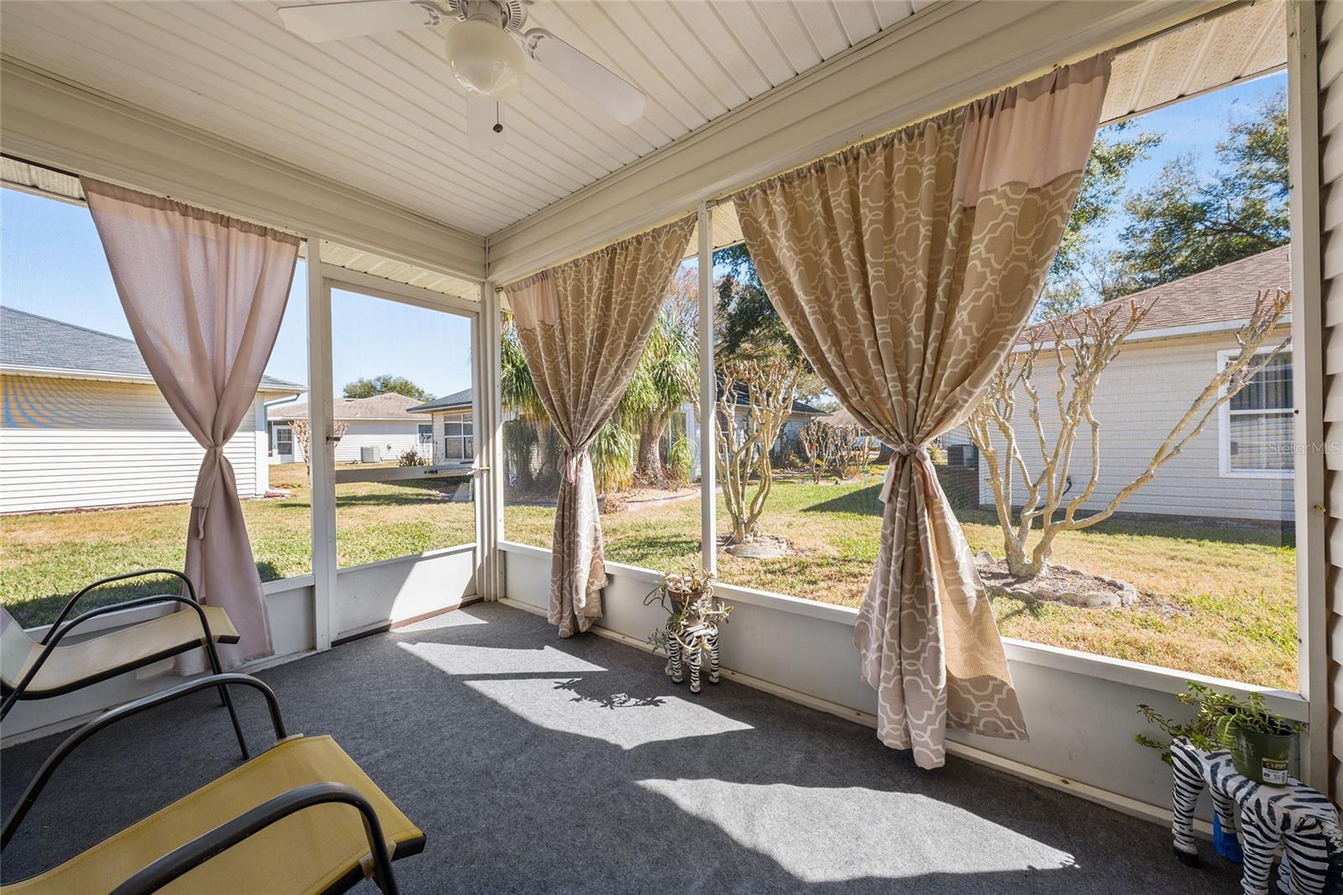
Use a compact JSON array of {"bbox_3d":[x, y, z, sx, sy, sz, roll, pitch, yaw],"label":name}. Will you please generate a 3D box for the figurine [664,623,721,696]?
[{"bbox_3d":[0.090,0.921,2.035,0.144,0.278,0.235,-1,0,-39],"label":"figurine"}]

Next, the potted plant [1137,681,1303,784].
[{"bbox_3d":[1.329,0.672,1.087,0.268,0.214,0.193,-1,0,36],"label":"potted plant"}]

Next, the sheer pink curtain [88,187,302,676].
[{"bbox_3d":[-2.096,-0.033,2.045,0.139,2.119,0.688,-1,0,36],"label":"sheer pink curtain"}]

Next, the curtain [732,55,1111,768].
[{"bbox_3d":[0.725,-0.053,1.552,1.188,2.151,0.193,-1,0,36],"label":"curtain"}]

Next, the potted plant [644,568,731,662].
[{"bbox_3d":[0.067,0.727,1.998,0.353,0.396,0.278,-1,0,36],"label":"potted plant"}]

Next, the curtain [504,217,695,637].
[{"bbox_3d":[-0.520,-0.036,2.469,1.477,2.151,0.182,-1,0,36],"label":"curtain"}]

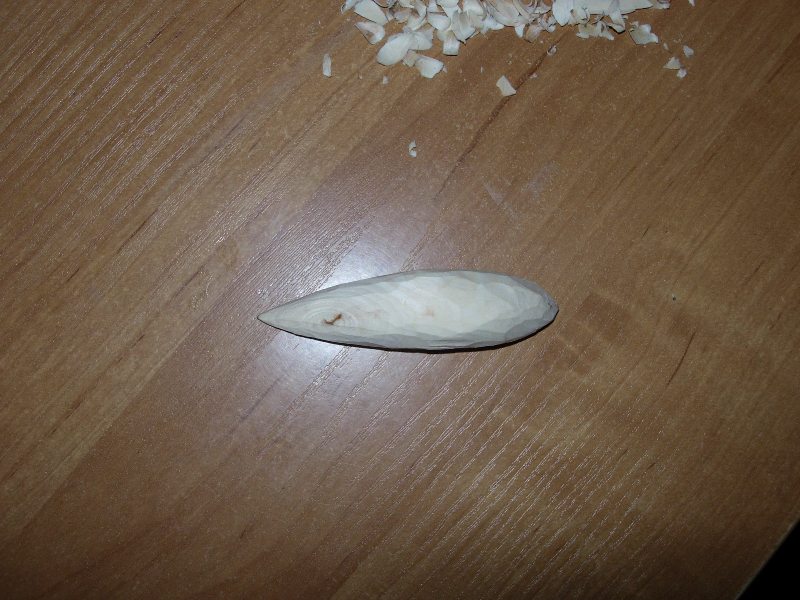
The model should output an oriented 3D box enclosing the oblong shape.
[{"bbox_3d":[0.004,0.004,0.350,0.120,0.020,0.032,-1,85,-4],"label":"oblong shape"}]

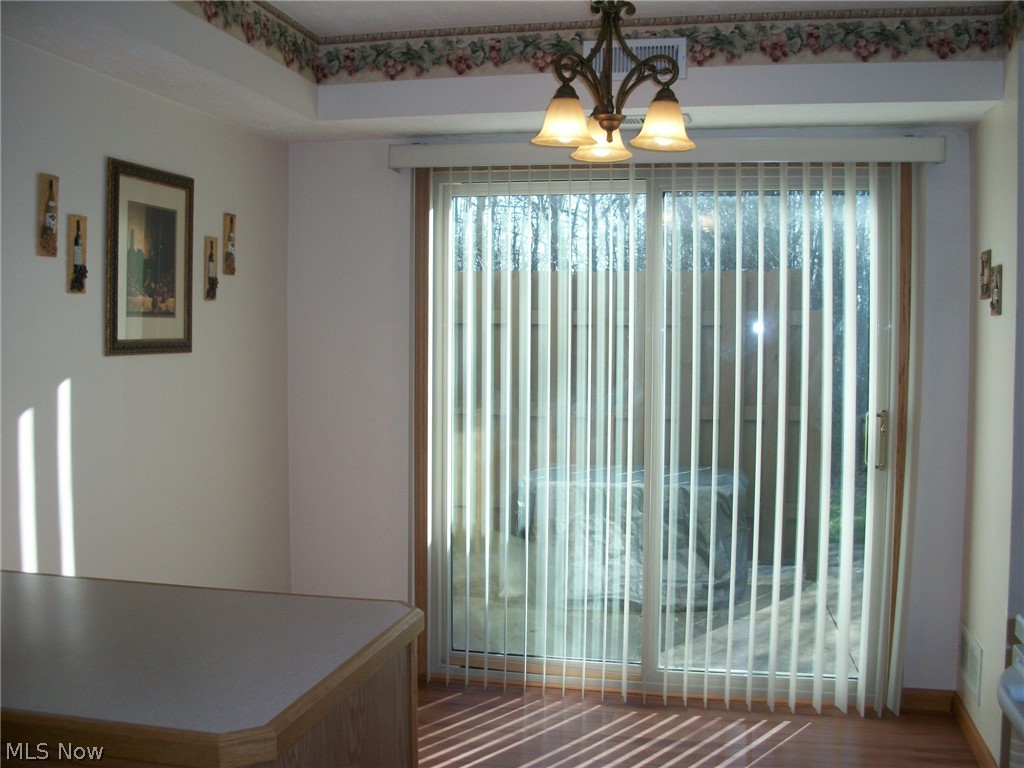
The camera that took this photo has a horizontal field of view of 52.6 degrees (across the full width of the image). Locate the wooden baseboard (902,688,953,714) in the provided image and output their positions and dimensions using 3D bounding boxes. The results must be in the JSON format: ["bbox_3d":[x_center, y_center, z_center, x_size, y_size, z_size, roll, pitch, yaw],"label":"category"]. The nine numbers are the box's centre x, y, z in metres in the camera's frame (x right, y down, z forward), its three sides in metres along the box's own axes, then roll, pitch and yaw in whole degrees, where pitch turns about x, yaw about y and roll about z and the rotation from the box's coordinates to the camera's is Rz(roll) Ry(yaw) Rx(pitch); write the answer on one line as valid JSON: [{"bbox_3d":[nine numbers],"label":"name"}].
[{"bbox_3d":[1.527,1.169,3.811,0.190,0.088,0.015,1,3,12],"label":"wooden baseboard"}]

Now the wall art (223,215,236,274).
[{"bbox_3d":[-1.016,-0.501,3.723,0.017,0.218,0.080,1,3,12],"label":"wall art"}]

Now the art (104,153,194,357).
[{"bbox_3d":[-1.118,-0.379,3.224,0.025,0.575,0.470,1,3,12],"label":"art"}]

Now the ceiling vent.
[{"bbox_3d":[0.406,-1.073,3.433,0.345,0.135,0.015,1,3,12],"label":"ceiling vent"}]

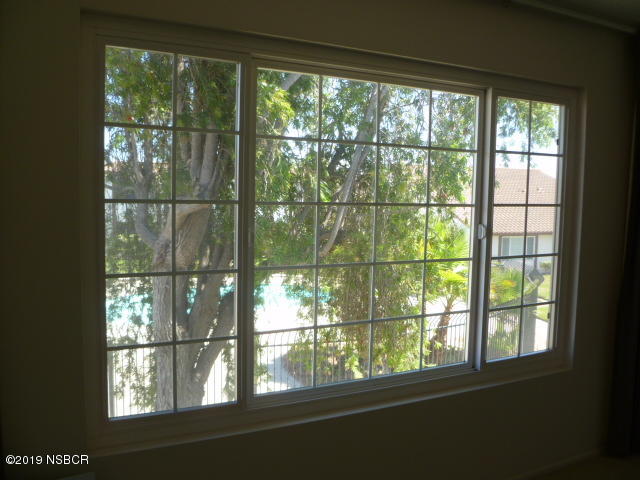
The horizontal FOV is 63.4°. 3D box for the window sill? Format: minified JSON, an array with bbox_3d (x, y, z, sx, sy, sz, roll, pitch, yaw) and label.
[{"bbox_3d":[0.268,0.695,2.375,2.443,0.097,0.100,-1,5,-25],"label":"window sill"}]

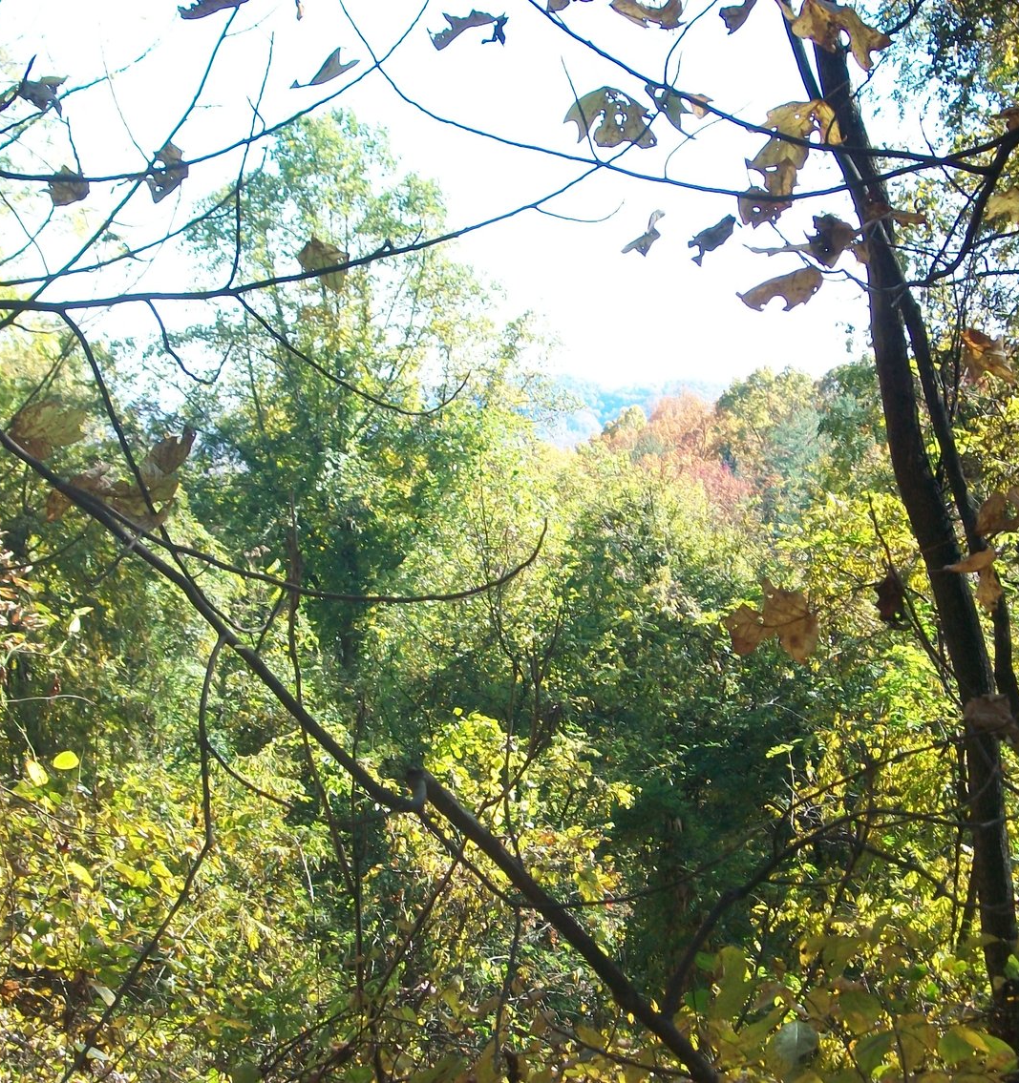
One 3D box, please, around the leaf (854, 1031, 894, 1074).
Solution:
[{"bbox_3d":[0.423,0.593,3.200,0.049,0.051,0.020,0,1,0],"label":"leaf"}]

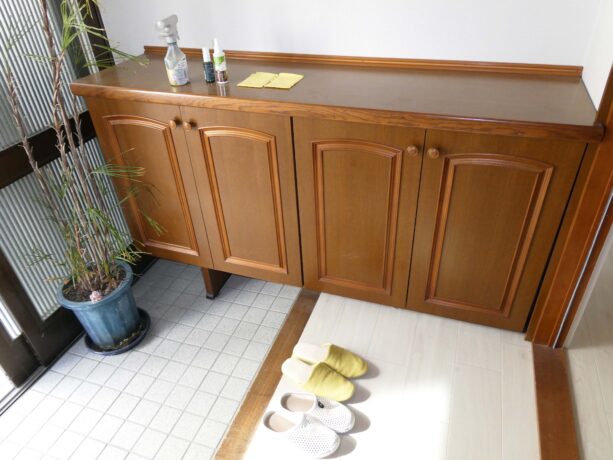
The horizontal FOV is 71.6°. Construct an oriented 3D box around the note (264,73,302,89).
[{"bbox_3d":[-0.080,-0.559,1.589,0.103,0.005,0.178,10,37,17],"label":"note"}]

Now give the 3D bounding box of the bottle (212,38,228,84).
[{"bbox_3d":[-0.319,-0.621,1.564,0.044,0.153,0.044,1,35,5],"label":"bottle"}]

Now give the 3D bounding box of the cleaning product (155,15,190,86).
[{"bbox_3d":[-0.487,-0.656,1.555,0.075,0.233,0.095,22,42,31],"label":"cleaning product"}]

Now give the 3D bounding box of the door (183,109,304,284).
[{"bbox_3d":[-0.239,-0.110,1.730,0.446,0.784,0.030,10,37,17],"label":"door"}]

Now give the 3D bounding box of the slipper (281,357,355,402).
[{"bbox_3d":[0.035,0.500,1.482,0.272,0.075,0.100,15,39,24],"label":"slipper"}]

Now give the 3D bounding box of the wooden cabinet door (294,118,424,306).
[{"bbox_3d":[0.183,-0.040,1.599,0.448,0.772,0.030,10,37,17],"label":"wooden cabinet door"}]

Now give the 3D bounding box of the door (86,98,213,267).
[{"bbox_3d":[-0.658,-0.179,1.861,0.442,0.795,0.030,10,37,17],"label":"door"}]

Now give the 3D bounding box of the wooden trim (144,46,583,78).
[{"bbox_3d":[0.100,-0.707,1.763,1.840,0.036,0.020,10,37,17],"label":"wooden trim"}]

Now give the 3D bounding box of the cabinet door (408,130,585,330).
[{"bbox_3d":[0.602,0.030,1.469,0.439,0.768,0.030,10,37,17],"label":"cabinet door"}]

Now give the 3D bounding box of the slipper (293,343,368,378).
[{"bbox_3d":[0.084,0.456,1.546,0.274,0.070,0.096,10,37,17],"label":"slipper"}]

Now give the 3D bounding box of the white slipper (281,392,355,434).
[{"bbox_3d":[0.032,0.572,1.364,0.250,0.090,0.095,10,37,18],"label":"white slipper"}]

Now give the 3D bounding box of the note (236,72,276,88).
[{"bbox_3d":[-0.179,-0.574,1.617,0.102,0.005,0.180,10,37,17],"label":"note"}]

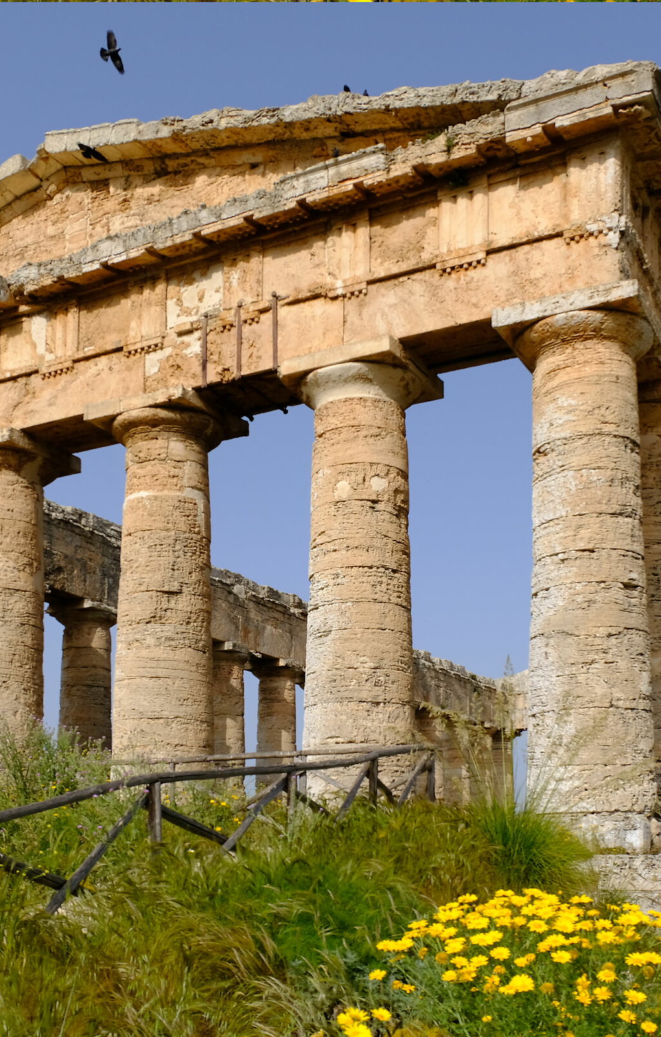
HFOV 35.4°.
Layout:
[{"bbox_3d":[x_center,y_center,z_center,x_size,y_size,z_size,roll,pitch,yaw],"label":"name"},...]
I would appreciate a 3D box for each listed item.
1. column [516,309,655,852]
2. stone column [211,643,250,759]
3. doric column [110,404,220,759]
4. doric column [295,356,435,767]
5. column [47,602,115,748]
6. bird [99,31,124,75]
[{"bbox_3d":[4.153,0.642,16.600,2.100,8.400,2.100,-7,-15,27],"label":"column"},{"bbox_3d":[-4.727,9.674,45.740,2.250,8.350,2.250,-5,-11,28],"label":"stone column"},{"bbox_3d":[-3.536,2.017,22.100,2.250,8.900,2.250,0,-9,0],"label":"doric column"},{"bbox_3d":[0.531,1.020,18.500,2.100,8.400,2.100,0,-13,0],"label":"doric column"},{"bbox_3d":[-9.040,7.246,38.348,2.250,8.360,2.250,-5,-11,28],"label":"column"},{"bbox_3d":[-3.769,-8.046,17.918,0.360,0.130,0.680,-15,-50,1],"label":"bird"}]

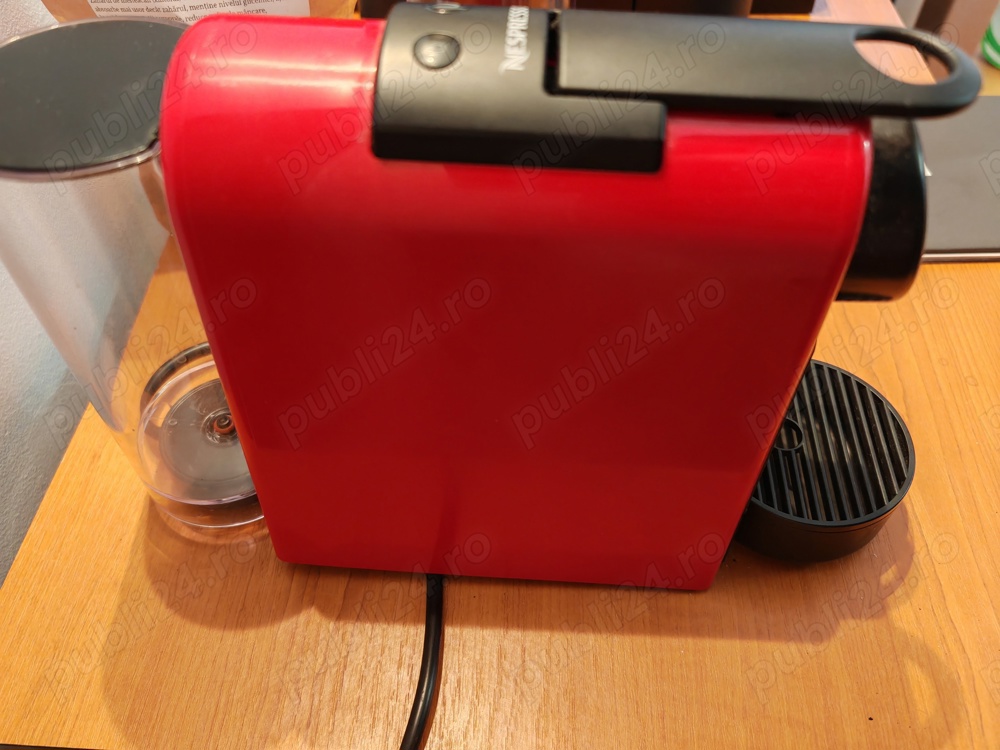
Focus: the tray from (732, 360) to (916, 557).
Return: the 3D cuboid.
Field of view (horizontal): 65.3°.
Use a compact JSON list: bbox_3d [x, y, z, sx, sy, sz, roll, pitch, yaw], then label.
[{"bbox_3d":[0.122,0.033,0.323,0.081,0.031,0.081,3,51,3],"label":"tray"}]

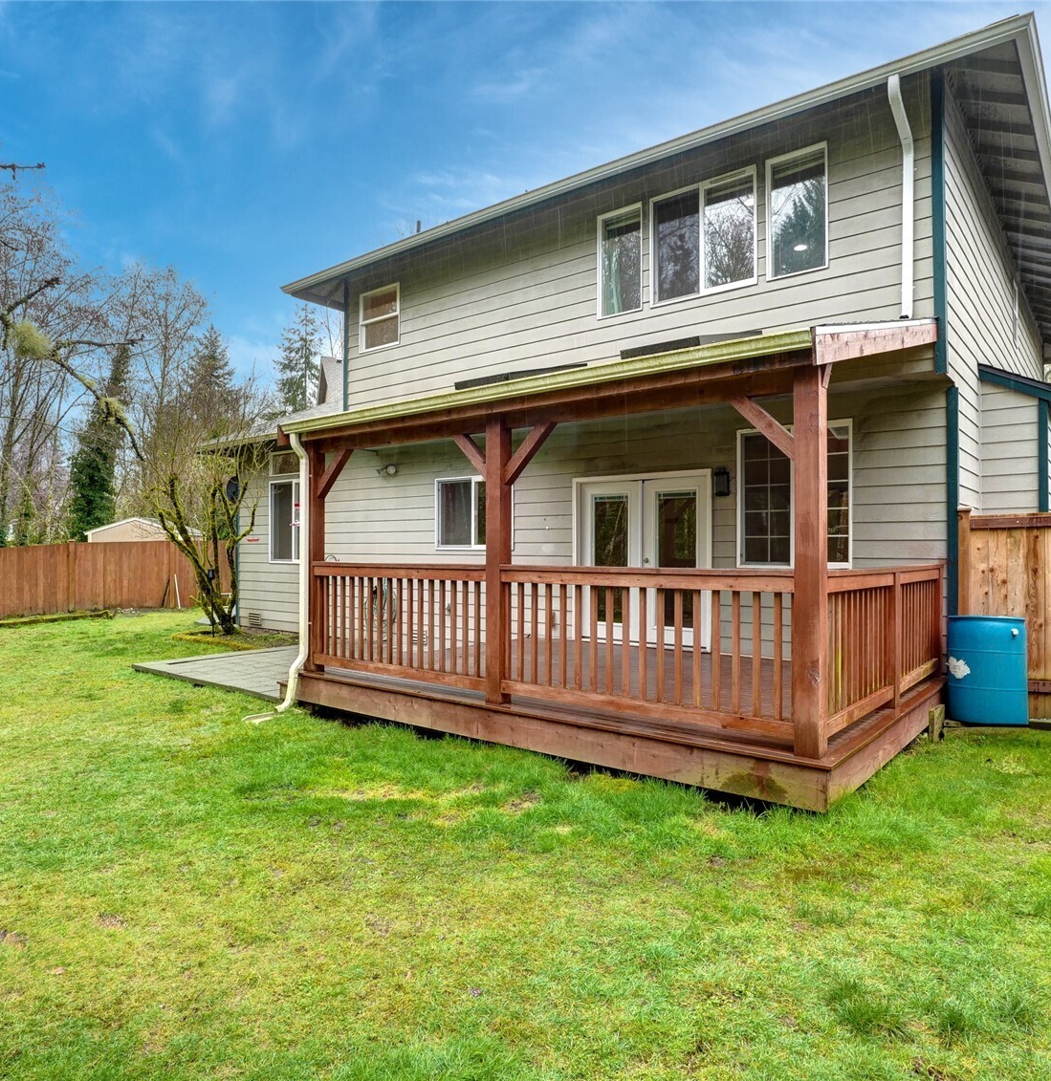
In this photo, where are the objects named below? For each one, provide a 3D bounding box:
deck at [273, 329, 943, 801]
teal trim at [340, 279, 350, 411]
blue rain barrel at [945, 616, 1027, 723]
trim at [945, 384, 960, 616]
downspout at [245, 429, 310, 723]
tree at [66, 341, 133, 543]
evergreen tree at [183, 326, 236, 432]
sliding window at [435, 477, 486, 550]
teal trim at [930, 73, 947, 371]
[{"bbox_3d":[0.794,-0.181,6.689,4.950,3.450,4.050,0,-1,38],"label":"deck"},{"bbox_3d":[-2.853,-2.792,11.448,0.100,2.600,0.050,0,-1,38],"label":"teal trim"},{"bbox_3d":[4.061,1.122,6.343,0.600,0.876,0.600,0,-1,38],"label":"blue rain barrel"},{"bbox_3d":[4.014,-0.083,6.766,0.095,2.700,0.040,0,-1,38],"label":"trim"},{"bbox_3d":[-2.222,0.300,6.503,0.160,2.580,0.650,0,-1,38],"label":"downspout"},{"bbox_3d":[-16.540,-2.842,28.000,2.700,9.480,2.700,0,-1,0],"label":"tree"},{"bbox_3d":[-16.668,-4.647,38.000,4.500,13.290,4.500,0,-1,0],"label":"evergreen tree"},{"bbox_3d":[-0.758,-0.391,10.517,1.520,1.060,0.090,0,-1,38],"label":"sliding window"},{"bbox_3d":[3.655,-2.813,6.341,0.095,2.700,0.040,0,-1,38],"label":"teal trim"}]

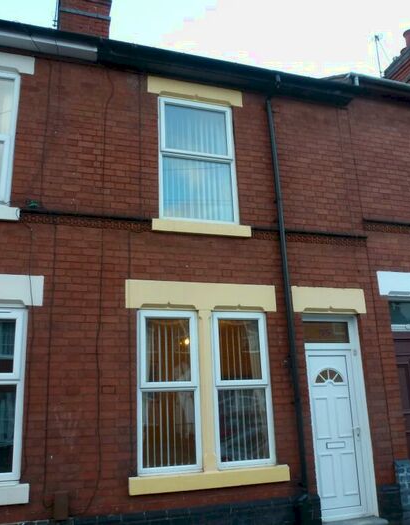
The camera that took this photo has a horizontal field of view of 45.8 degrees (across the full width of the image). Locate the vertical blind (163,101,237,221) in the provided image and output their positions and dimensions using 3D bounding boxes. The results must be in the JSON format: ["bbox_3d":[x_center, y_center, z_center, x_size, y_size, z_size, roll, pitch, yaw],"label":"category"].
[{"bbox_3d":[-0.094,-1.306,6.307,1.033,1.699,0.090,3,-16,-17],"label":"vertical blind"}]

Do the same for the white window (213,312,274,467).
[{"bbox_3d":[0.444,1.457,5.681,0.695,1.744,0.070,3,-16,-17],"label":"white window"}]

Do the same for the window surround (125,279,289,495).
[{"bbox_3d":[0.026,1.327,5.493,1.860,2.233,0.160,3,-16,-17],"label":"window surround"}]

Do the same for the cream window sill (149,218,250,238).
[{"bbox_3d":[-0.036,-0.394,5.955,1.261,0.143,0.120,3,-16,-17],"label":"cream window sill"}]

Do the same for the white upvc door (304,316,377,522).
[{"bbox_3d":[1.584,1.832,5.989,0.800,2.386,0.090,3,-16,-17],"label":"white upvc door"}]

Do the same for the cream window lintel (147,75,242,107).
[{"bbox_3d":[-0.127,-2.256,6.535,1.313,0.241,0.120,3,-16,-17],"label":"cream window lintel"}]

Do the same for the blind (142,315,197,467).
[{"bbox_3d":[-0.418,1.455,5.544,0.624,1.674,0.090,3,-16,-17],"label":"blind"}]

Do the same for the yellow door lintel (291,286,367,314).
[{"bbox_3d":[1.595,0.506,6.308,1.057,0.325,0.120,3,-16,-17],"label":"yellow door lintel"}]

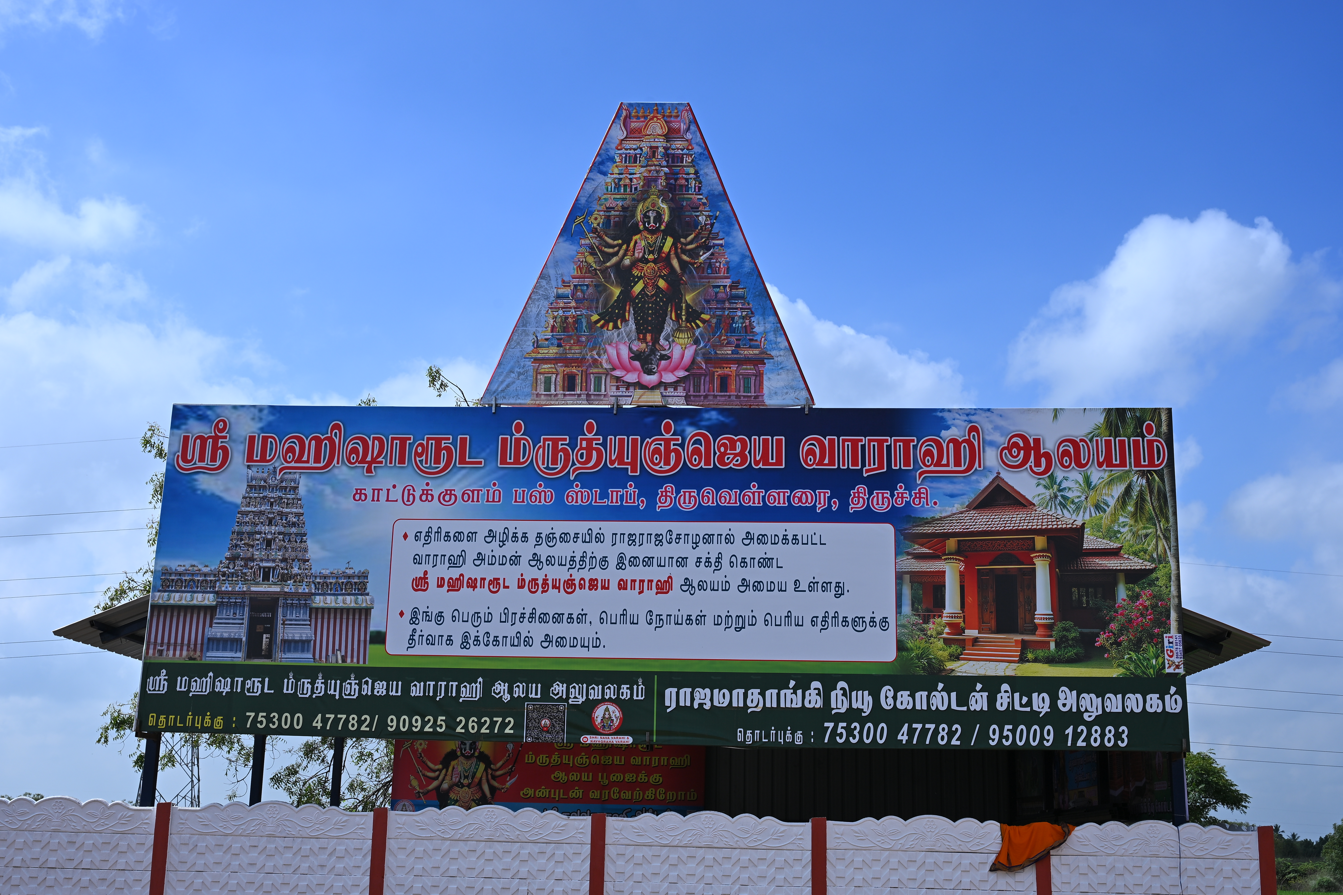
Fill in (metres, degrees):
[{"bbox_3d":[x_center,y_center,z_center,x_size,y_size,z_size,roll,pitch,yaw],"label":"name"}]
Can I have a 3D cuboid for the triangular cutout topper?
[{"bbox_3d":[-0.202,-1.877,14.950,3.100,3.080,0.070,0,-14,4],"label":"triangular cutout topper"}]

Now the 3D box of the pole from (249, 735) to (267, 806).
[{"bbox_3d":[-4.523,4.335,16.866,0.095,3.020,0.095,0,-15,5],"label":"pole"}]

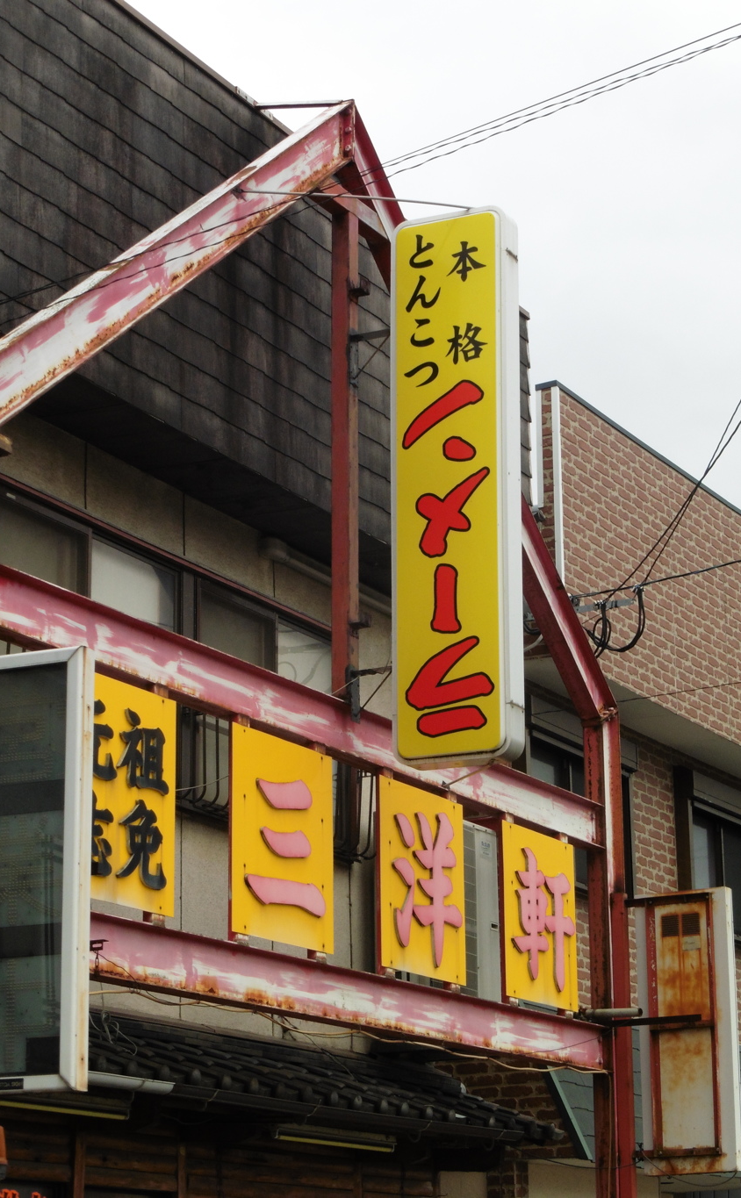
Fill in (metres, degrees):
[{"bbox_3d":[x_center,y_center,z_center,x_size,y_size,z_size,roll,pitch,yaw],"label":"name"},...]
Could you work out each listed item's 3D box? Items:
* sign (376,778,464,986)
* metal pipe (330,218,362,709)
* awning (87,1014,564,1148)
[{"bbox_3d":[0.269,1.443,13.898,0.050,0.949,0.938,-8,-17,27],"label":"sign"},{"bbox_3d":[-0.127,-0.723,13.883,0.098,2.636,0.098,-8,-17,27],"label":"metal pipe"},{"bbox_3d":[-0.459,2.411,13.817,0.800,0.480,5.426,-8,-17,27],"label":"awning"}]

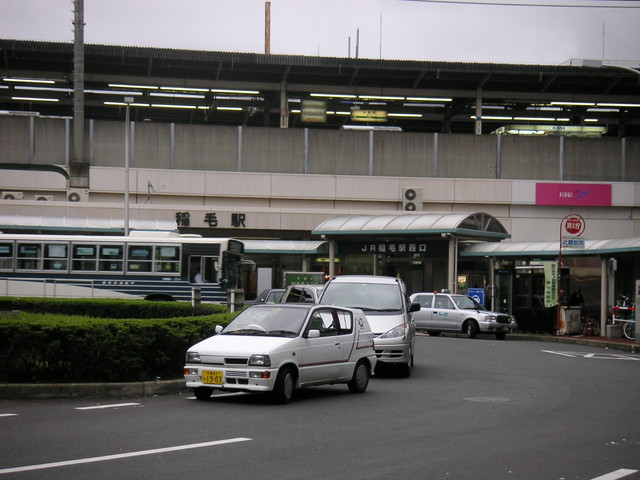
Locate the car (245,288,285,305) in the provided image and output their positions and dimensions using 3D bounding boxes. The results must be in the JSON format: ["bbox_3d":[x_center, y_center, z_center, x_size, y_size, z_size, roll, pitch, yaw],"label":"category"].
[{"bbox_3d":[-0.735,2.652,50.936,4.650,1.480,1.700,0,-2,11],"label":"car"}]

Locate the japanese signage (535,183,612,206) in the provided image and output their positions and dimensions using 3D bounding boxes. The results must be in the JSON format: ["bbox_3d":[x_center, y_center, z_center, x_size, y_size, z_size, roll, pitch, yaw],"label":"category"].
[{"bbox_3d":[11.879,-2.118,65.089,3.765,1.037,0.120,1,-2,-9],"label":"japanese signage"}]

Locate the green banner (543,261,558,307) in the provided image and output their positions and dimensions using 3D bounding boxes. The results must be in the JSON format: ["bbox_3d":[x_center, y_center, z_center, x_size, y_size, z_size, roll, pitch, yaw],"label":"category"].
[{"bbox_3d":[7.847,1.498,47.039,0.525,1.548,0.080,1,-2,-5],"label":"green banner"}]

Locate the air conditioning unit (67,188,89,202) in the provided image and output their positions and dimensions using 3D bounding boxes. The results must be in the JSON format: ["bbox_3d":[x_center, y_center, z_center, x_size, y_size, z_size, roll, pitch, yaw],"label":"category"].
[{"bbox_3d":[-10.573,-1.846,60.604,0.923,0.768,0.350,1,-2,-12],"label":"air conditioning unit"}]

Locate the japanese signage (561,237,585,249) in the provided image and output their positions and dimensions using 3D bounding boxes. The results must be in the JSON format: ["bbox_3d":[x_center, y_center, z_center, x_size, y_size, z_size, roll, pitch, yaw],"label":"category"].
[{"bbox_3d":[8.624,0.096,47.132,0.810,0.408,0.060,1,-2,-8],"label":"japanese signage"}]

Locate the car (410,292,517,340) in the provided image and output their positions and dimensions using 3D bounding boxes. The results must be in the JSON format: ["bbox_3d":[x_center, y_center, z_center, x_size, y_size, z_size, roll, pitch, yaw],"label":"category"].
[{"bbox_3d":[4.417,2.534,46.640,4.690,1.530,1.700,-1,-3,45],"label":"car"}]

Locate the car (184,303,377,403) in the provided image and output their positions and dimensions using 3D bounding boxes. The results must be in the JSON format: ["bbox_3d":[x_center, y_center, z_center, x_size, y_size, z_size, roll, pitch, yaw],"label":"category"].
[{"bbox_3d":[-0.521,1.557,19.655,1.400,1.340,3.200,0,-2,29],"label":"car"}]

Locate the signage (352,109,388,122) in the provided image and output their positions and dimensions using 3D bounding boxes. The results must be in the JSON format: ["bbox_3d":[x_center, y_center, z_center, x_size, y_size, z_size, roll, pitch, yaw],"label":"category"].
[{"bbox_3d":[2.615,-6.510,73.152,1.991,0.619,0.220,1,-2,-10],"label":"signage"}]

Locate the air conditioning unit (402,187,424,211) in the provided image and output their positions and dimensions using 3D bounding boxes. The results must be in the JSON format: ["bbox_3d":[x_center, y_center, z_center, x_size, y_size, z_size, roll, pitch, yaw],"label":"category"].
[{"bbox_3d":[4.224,-1.746,63.601,0.940,1.237,0.350,1,-2,-10],"label":"air conditioning unit"}]

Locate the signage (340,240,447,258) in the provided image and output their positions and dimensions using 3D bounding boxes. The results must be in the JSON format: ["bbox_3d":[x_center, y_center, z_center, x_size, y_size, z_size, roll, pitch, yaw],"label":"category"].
[{"bbox_3d":[2.852,0.358,53.268,4.463,0.672,0.150,0,-2,25],"label":"signage"}]

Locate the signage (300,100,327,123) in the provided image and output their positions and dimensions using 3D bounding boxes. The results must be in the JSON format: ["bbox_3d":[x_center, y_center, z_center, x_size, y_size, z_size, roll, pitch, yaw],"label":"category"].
[{"bbox_3d":[-0.333,-6.718,72.638,1.348,1.176,0.220,1,-2,-10],"label":"signage"}]

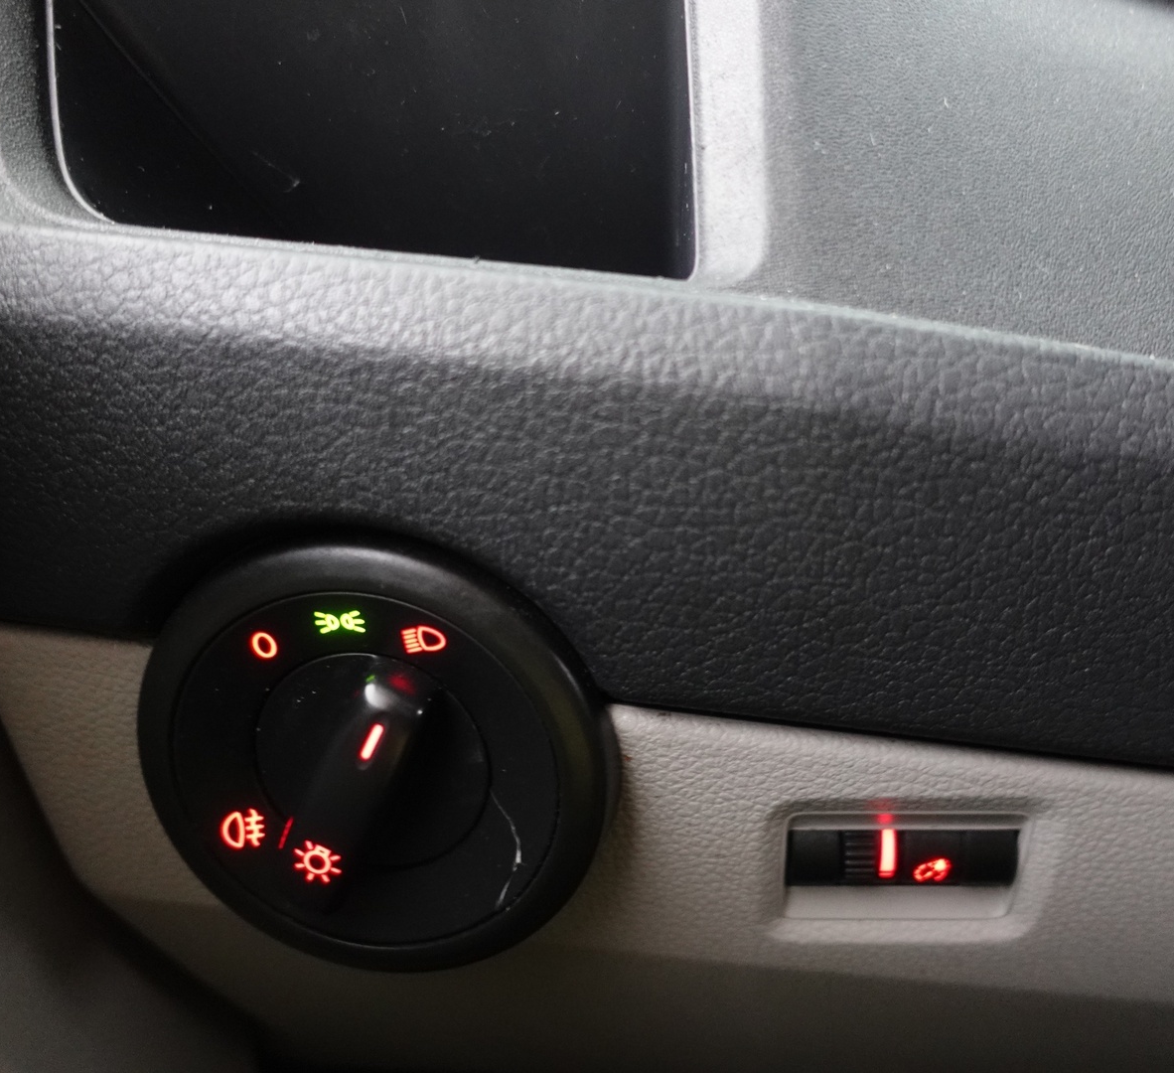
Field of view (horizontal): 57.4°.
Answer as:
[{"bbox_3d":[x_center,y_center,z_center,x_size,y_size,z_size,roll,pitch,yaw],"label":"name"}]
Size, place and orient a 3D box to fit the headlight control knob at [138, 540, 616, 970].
[{"bbox_3d":[-0.037,0.040,0.172,0.079,0.079,0.022,-1,17,8],"label":"headlight control knob"}]

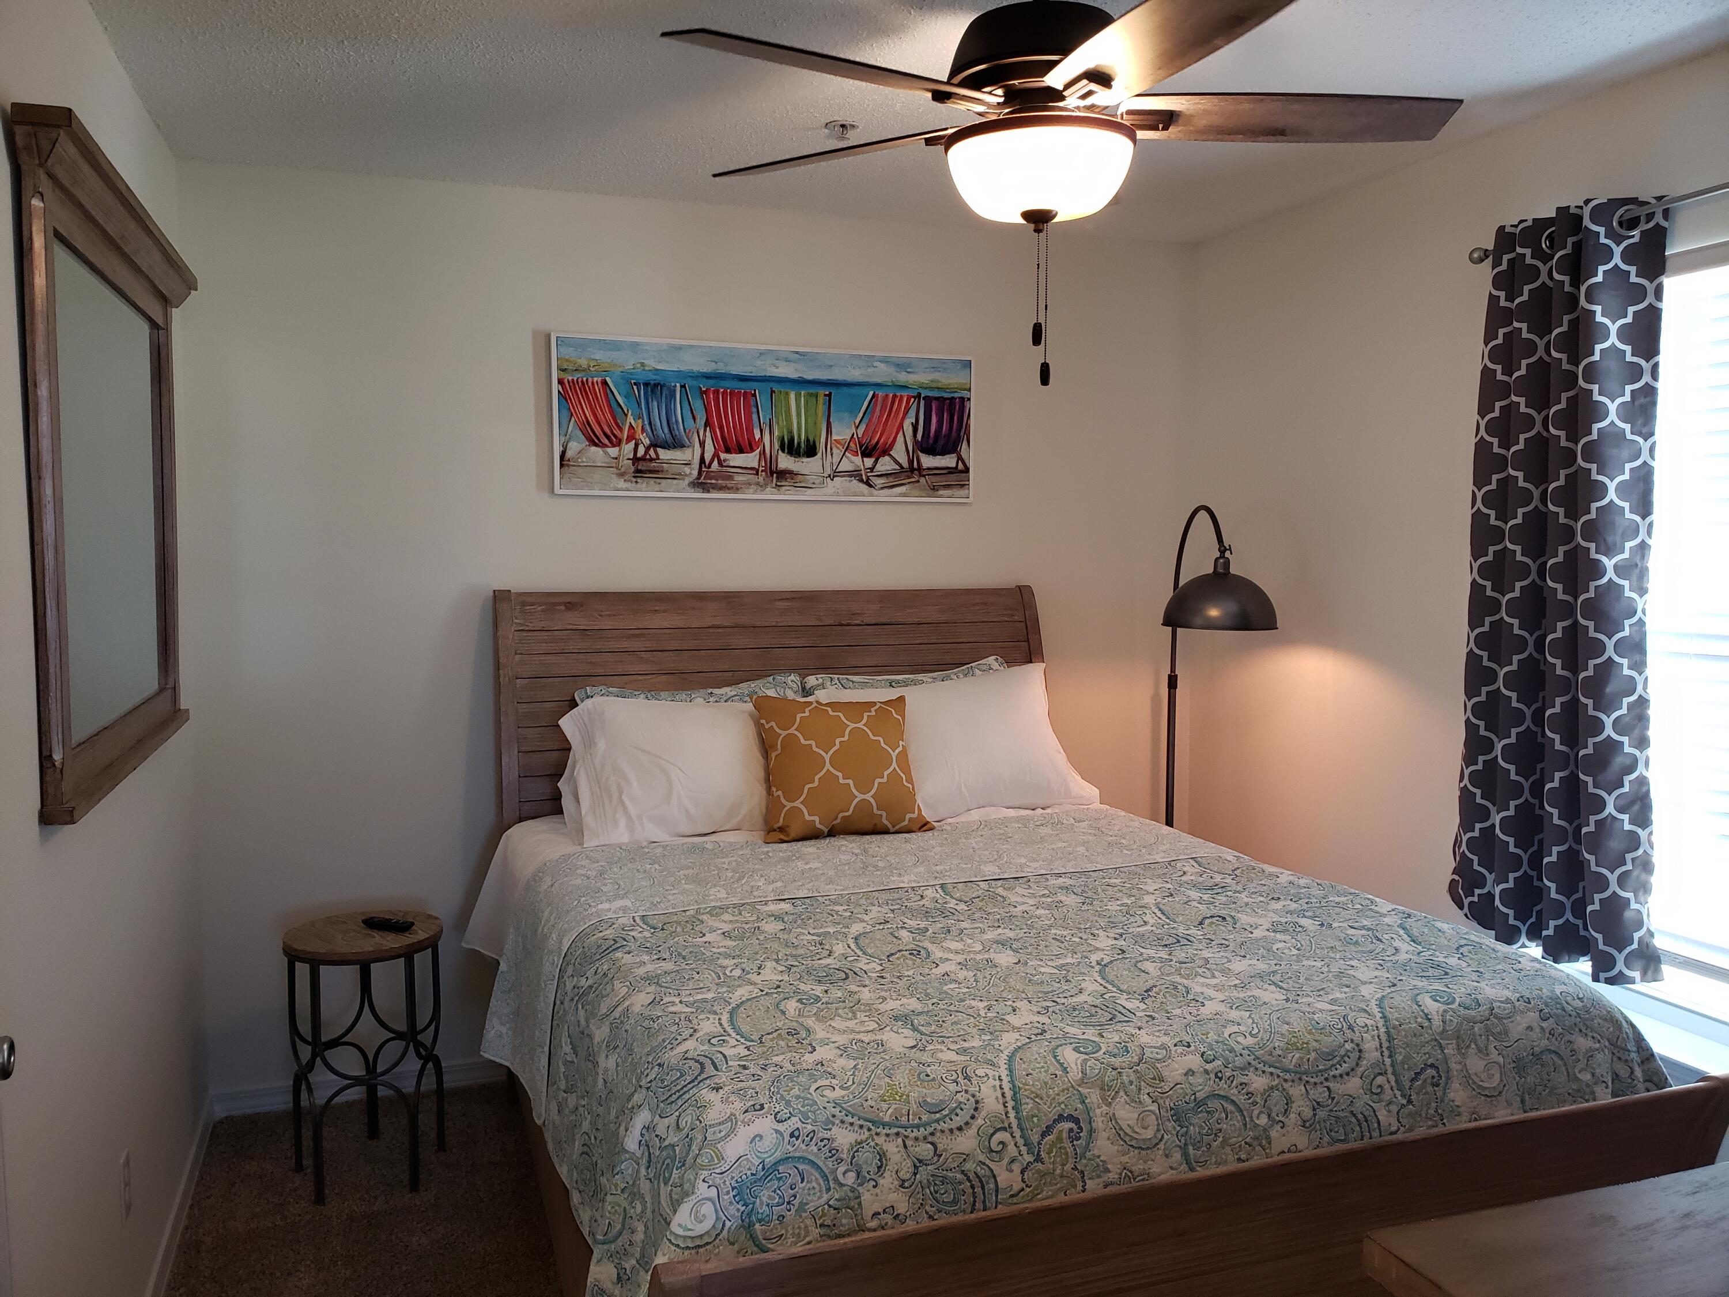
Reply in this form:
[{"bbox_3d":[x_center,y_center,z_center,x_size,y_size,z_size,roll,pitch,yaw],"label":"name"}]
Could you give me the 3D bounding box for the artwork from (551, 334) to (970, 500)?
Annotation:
[{"bbox_3d":[-0.262,-0.645,3.734,1.237,0.430,0.034,-2,4,-20],"label":"artwork"}]

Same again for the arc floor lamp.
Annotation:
[{"bbox_3d":[1.018,0.367,3.962,0.335,1.605,0.570,-2,4,-20],"label":"arc floor lamp"}]

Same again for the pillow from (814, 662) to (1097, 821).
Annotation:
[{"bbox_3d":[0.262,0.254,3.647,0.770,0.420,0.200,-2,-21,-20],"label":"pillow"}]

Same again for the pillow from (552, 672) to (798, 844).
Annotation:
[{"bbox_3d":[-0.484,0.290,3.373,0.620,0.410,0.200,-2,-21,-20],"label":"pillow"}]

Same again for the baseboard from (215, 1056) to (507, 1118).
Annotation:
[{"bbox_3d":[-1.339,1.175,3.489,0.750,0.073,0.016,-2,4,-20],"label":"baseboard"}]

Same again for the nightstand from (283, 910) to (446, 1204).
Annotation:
[{"bbox_3d":[-1.169,0.948,3.061,0.352,0.587,0.352,-2,4,-20],"label":"nightstand"}]

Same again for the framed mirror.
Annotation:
[{"bbox_3d":[-1.332,-0.287,2.373,0.082,1.000,1.180,0,4,-20],"label":"framed mirror"}]

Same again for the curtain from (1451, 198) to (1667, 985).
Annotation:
[{"bbox_3d":[1.501,-0.121,2.838,0.120,1.600,0.510,-2,4,-20],"label":"curtain"}]

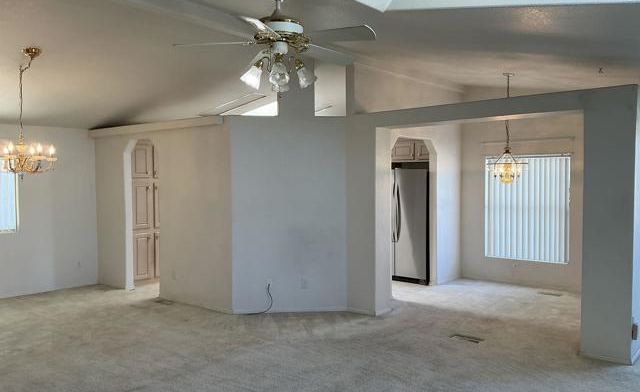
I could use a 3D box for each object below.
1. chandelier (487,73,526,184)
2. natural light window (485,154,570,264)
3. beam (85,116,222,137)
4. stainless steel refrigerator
[{"bbox_3d":[2.258,-0.799,6.221,0.450,1.323,0.450,1,2,40],"label":"chandelier"},{"bbox_3d":[2.931,0.178,7.429,1.191,1.520,0.080,1,2,40],"label":"natural light window"},{"bbox_3d":[-2.227,-0.884,6.757,2.967,0.113,0.140,1,2,40],"label":"beam"},{"bbox_3d":[1.437,0.422,8.234,0.910,1.750,0.740,1,2,40],"label":"stainless steel refrigerator"}]

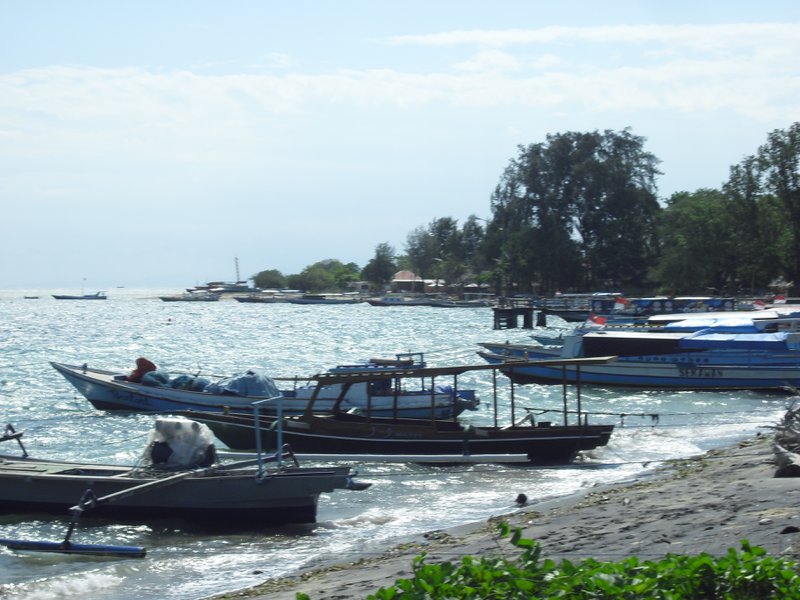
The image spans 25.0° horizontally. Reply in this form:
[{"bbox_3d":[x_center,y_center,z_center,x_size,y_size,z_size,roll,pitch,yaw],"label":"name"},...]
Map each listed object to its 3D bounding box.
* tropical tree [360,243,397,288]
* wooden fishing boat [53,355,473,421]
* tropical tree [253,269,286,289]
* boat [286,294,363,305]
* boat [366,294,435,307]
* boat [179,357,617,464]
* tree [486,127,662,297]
[{"bbox_3d":[-4.680,-7.055,389.955,7.800,10.700,7.500,0,0,0],"label":"tropical tree"},{"bbox_3d":[-4.240,2.598,53.723,13.200,2.050,2.100,0,0,14],"label":"wooden fishing boat"},{"bbox_3d":[-34.047,-5.149,469.972,9.000,5.600,8.000,0,0,0],"label":"tropical tree"},{"bbox_3d":[-15.162,-0.032,362.012,15.000,2.100,3.000,0,0,8],"label":"boat"},{"bbox_3d":[0.277,0.105,332.012,12.900,2.200,2.800,0,0,8],"label":"boat"},{"bbox_3d":[-0.290,2.486,41.222,10.400,2.450,4.600,0,1,19],"label":"boat"},{"bbox_3d":[25.119,-12.649,259.905,24.500,24.000,22.000,0,0,0],"label":"tree"}]

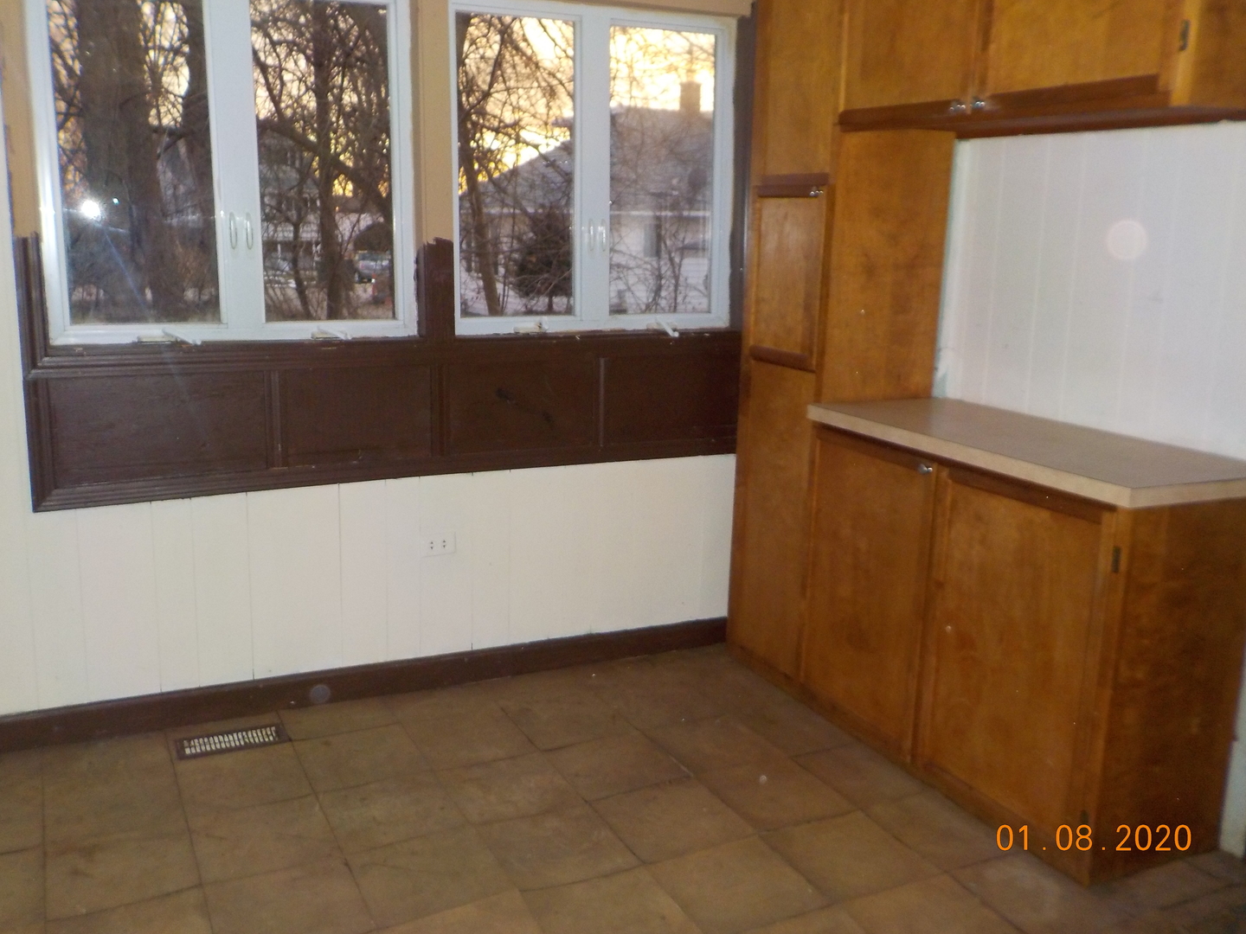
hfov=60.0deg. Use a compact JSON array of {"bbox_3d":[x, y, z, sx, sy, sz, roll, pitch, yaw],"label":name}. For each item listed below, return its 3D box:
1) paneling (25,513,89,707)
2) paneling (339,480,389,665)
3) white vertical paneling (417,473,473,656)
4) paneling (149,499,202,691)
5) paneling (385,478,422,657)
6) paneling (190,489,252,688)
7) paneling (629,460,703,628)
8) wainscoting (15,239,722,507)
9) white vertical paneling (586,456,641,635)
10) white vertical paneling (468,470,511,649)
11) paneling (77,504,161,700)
[{"bbox_3d":[-1.543,0.388,2.946,0.121,0.568,0.020,-4,13,-24],"label":"paneling"},{"bbox_3d":[-0.790,0.330,3.285,0.139,0.583,0.020,-4,13,-24],"label":"paneling"},{"bbox_3d":[-0.556,0.313,3.390,0.168,0.586,0.020,-4,13,-24],"label":"white vertical paneling"},{"bbox_3d":[-1.271,0.367,3.069,0.104,0.574,0.020,-4,13,-24],"label":"paneling"},{"bbox_3d":[-0.680,0.322,3.335,0.105,0.584,0.020,-4,13,-24],"label":"paneling"},{"bbox_3d":[-1.156,0.358,3.120,0.149,0.576,0.020,-4,13,-24],"label":"paneling"},{"bbox_3d":[0.149,0.258,3.664,0.264,0.581,0.020,-4,13,-24],"label":"paneling"},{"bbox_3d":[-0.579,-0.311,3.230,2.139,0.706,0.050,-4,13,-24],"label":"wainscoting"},{"bbox_3d":[-0.033,0.272,3.581,0.152,0.580,0.020,-4,13,-24],"label":"white vertical paneling"},{"bbox_3d":[-0.418,0.296,3.405,0.126,0.575,0.020,-4,13,-24],"label":"white vertical paneling"},{"bbox_3d":[-1.384,0.371,2.966,0.185,0.542,0.020,-4,13,-24],"label":"paneling"}]

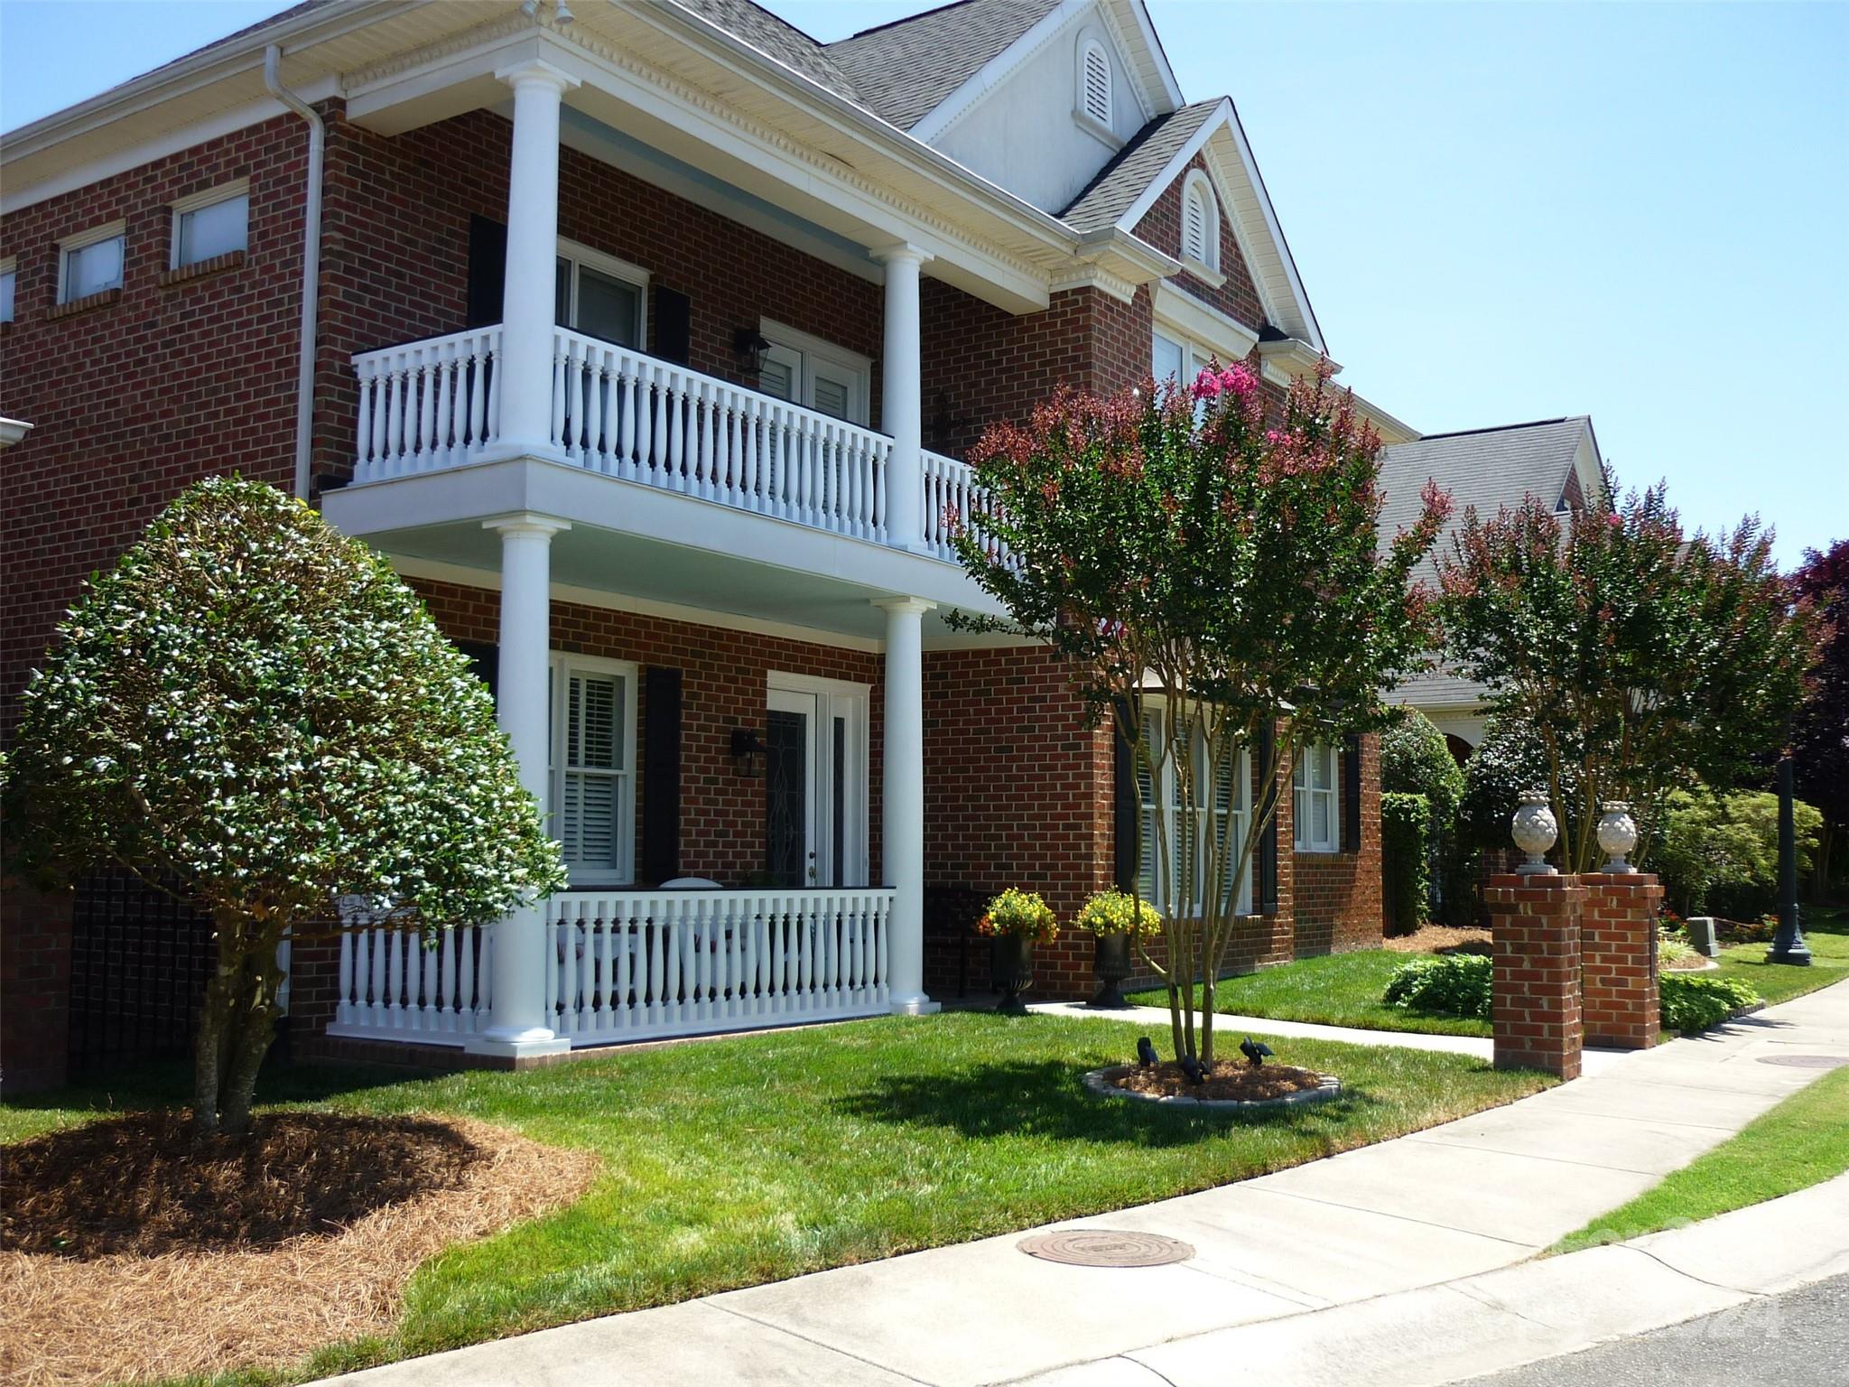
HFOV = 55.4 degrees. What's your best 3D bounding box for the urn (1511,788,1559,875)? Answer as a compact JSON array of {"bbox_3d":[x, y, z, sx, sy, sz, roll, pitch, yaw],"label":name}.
[{"bbox_3d":[3.691,0.837,10.660,0.285,0.510,0.285,-4,-7,36],"label":"urn"}]

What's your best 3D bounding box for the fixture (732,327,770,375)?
[{"bbox_3d":[-1.364,-2.719,14.010,0.250,0.320,0.200,-3,-6,34],"label":"fixture"}]

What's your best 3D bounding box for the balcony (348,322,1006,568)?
[{"bbox_3d":[-1.285,-1.405,12.685,1.770,1.000,5.786,-3,-6,34],"label":"balcony"}]

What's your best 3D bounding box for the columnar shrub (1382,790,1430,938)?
[{"bbox_3d":[5.959,2.123,22.000,0.720,1.830,0.720,-3,-6,34],"label":"columnar shrub"}]

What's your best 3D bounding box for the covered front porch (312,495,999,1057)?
[{"bbox_3d":[-1.275,0.694,12.460,1.870,3.220,5.836,-3,-6,34],"label":"covered front porch"}]

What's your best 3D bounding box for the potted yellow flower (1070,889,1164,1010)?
[{"bbox_3d":[1.481,1.951,13.640,0.670,0.910,0.670,0,-5,6],"label":"potted yellow flower"}]

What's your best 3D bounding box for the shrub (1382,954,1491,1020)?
[{"bbox_3d":[4.141,2.280,13.900,1.050,0.500,0.950,-1,-6,16],"label":"shrub"}]

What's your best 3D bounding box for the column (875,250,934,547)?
[{"bbox_3d":[-0.162,-2.186,13.200,0.340,2.300,0.340,-4,-7,36],"label":"column"}]

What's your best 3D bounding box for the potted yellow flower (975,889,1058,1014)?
[{"bbox_3d":[0.667,1.896,13.194,0.580,0.940,0.580,0,-5,0],"label":"potted yellow flower"}]

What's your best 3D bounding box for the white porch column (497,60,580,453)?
[{"bbox_3d":[-2.294,-2.482,10.330,0.340,2.310,0.340,-4,-7,36],"label":"white porch column"}]

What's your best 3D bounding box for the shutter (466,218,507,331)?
[{"bbox_3d":[-2.922,-2.533,11.900,0.045,1.330,0.375,-3,-6,34],"label":"shutter"}]

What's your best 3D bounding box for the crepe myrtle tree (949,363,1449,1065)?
[{"bbox_3d":[1.538,0.087,9.880,2.750,3.970,2.700,-1,-5,9],"label":"crepe myrtle tree"}]

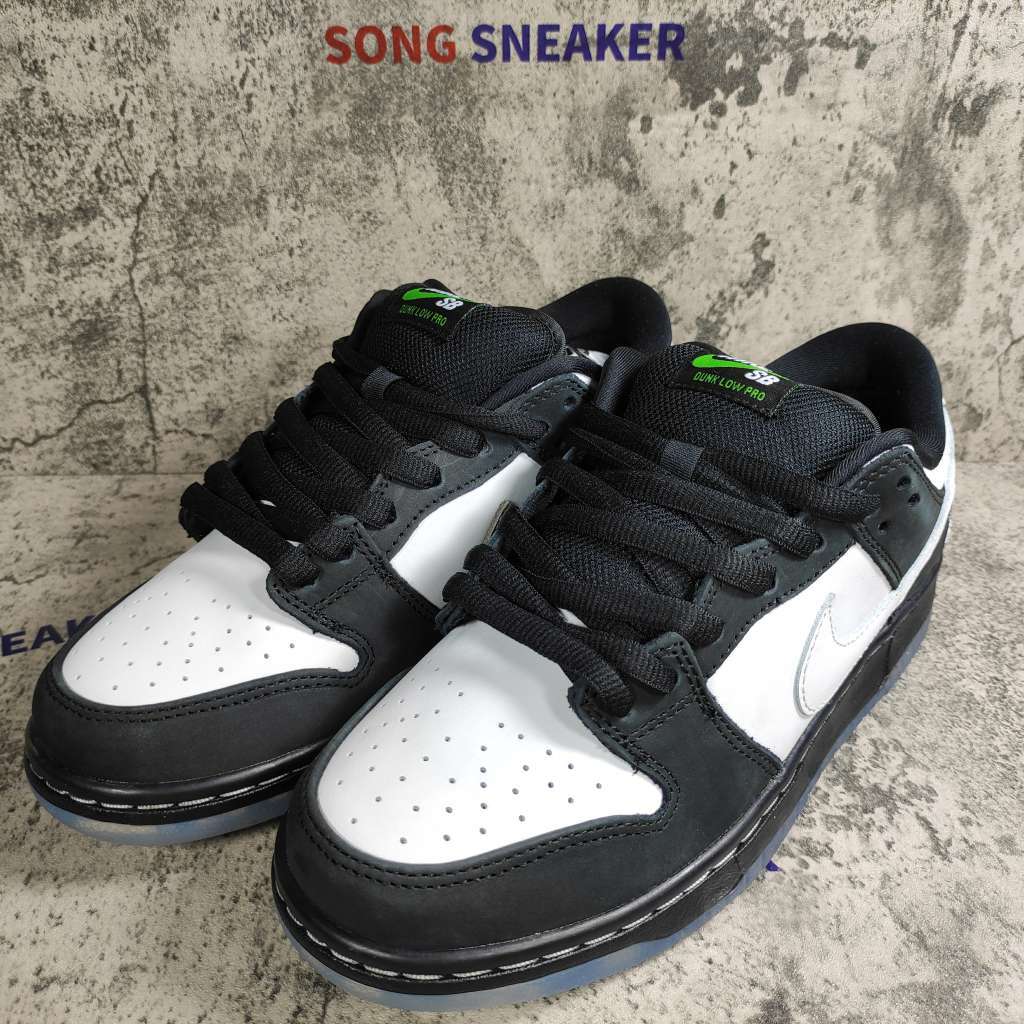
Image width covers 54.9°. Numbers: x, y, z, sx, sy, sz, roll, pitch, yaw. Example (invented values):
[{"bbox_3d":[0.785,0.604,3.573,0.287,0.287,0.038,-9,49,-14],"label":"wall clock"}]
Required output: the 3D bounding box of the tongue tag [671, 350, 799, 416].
[{"bbox_3d":[0.066,-0.040,0.296,0.039,0.008,0.023,27,81,38],"label":"tongue tag"}]

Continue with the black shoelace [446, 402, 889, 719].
[{"bbox_3d":[0.037,0.009,0.286,0.093,0.042,0.100,27,51,38],"label":"black shoelace"}]

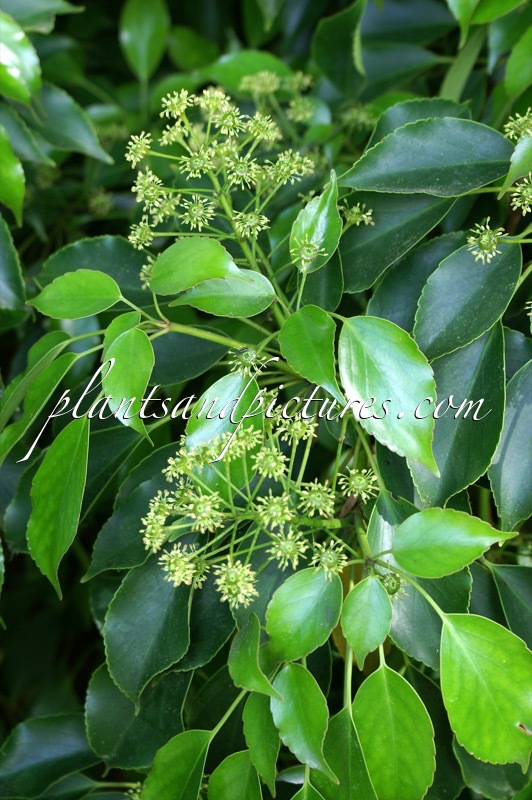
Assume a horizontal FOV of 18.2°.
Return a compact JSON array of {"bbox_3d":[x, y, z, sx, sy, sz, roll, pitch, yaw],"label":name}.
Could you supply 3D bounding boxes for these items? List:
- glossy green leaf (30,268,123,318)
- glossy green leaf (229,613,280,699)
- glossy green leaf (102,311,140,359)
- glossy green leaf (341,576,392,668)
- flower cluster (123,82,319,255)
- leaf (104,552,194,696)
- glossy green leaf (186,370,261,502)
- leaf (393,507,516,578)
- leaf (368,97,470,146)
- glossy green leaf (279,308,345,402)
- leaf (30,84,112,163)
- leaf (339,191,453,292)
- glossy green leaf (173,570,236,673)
[{"bbox_3d":[-0.095,-0.050,0.825,0.046,0.009,0.026,-3,63,-10],"label":"glossy green leaf"},{"bbox_3d":[-0.005,0.126,0.825,0.020,0.043,0.013,-22,-17,21],"label":"glossy green leaf"},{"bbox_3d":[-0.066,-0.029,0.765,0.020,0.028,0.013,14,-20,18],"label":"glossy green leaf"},{"bbox_3d":[0.049,0.109,0.815,0.025,0.046,0.010,7,-15,2],"label":"glossy green leaf"},{"bbox_3d":[-0.024,-0.118,0.860,0.096,0.078,0.075,-11,18,3],"label":"flower cluster"},{"bbox_3d":[-0.058,0.114,0.835,0.042,0.077,0.015,12,-16,9],"label":"leaf"},{"bbox_3d":[-0.019,0.016,0.765,0.035,0.064,0.016,3,-23,11],"label":"glossy green leaf"},{"bbox_3d":[0.089,0.067,0.785,0.059,0.014,0.037,-7,61,-10],"label":"leaf"},{"bbox_3d":[0.082,-0.144,0.880,0.063,0.014,0.037,-16,61,-9],"label":"leaf"},{"bbox_3d":[0.021,-0.021,0.750,0.029,0.051,0.014,-19,-21,-1],"label":"glossy green leaf"},{"bbox_3d":[-0.113,-0.158,0.950,0.072,0.012,0.036,39,63,15],"label":"leaf"},{"bbox_3d":[0.066,-0.090,0.890,0.085,0.013,0.046,-27,62,-12],"label":"leaf"},{"bbox_3d":[-0.035,0.108,0.845,0.040,0.072,0.013,25,-17,5],"label":"glossy green leaf"}]

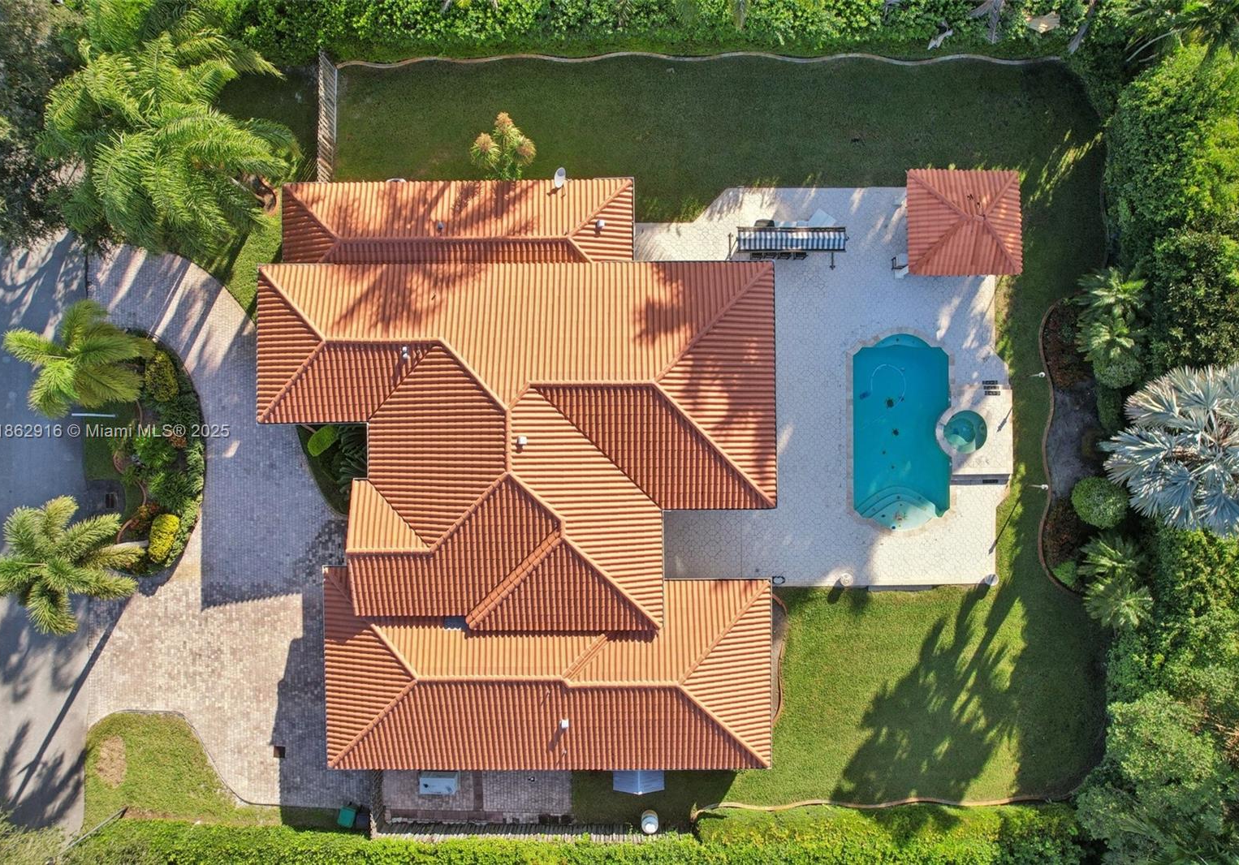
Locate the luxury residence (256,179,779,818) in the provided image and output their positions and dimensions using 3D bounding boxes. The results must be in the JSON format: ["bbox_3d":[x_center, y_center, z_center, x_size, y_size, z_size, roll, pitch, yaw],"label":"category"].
[{"bbox_3d":[-4.000,1.800,32.700,20.500,6.800,24.400,0,90,0],"label":"luxury residence"}]

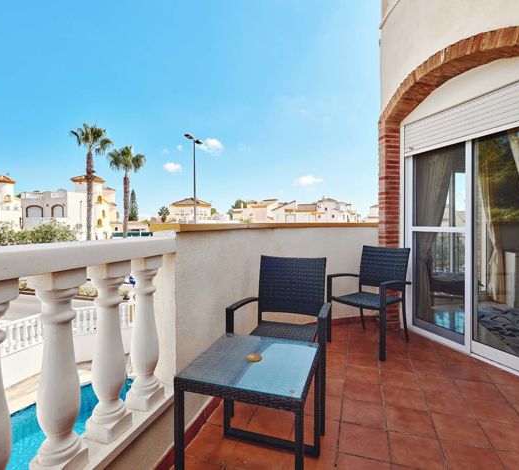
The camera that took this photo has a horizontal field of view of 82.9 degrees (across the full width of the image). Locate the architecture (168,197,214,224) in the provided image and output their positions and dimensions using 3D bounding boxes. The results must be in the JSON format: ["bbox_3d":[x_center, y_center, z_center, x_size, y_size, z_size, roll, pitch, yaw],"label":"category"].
[{"bbox_3d":[-14.460,-3.613,61.953,7.400,8.566,7.400,0,1,20],"label":"architecture"}]

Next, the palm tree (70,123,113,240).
[{"bbox_3d":[-10.040,-1.805,17.475,2.350,9.785,2.350,0,1,-30],"label":"palm tree"}]

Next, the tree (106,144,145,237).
[{"bbox_3d":[-9.057,-1.485,19.980,2.400,9.070,2.400,0,1,-24],"label":"tree"}]

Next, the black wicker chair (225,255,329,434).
[{"bbox_3d":[0.172,0.587,1.892,0.575,0.910,0.630,0,1,18],"label":"black wicker chair"}]

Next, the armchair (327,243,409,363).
[{"bbox_3d":[1.058,0.573,2.805,0.630,0.910,0.575,-1,1,-41],"label":"armchair"}]

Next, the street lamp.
[{"bbox_3d":[-3.791,-1.286,16.983,0.400,8.762,1.900,0,1,19],"label":"street lamp"}]

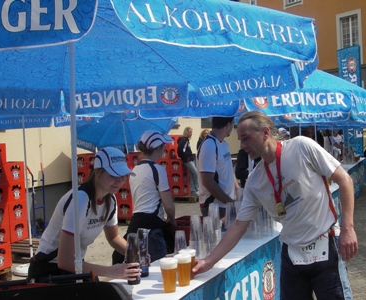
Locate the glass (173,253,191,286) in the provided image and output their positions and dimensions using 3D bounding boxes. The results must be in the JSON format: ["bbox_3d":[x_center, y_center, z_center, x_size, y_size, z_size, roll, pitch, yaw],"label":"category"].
[{"bbox_3d":[0.004,0.645,2.350,0.090,0.157,0.090,-3,2,0],"label":"glass"}]

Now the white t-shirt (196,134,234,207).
[{"bbox_3d":[0.320,0.206,4.200,0.300,0.690,0.460,-2,2,20],"label":"white t-shirt"}]

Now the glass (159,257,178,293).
[{"bbox_3d":[-0.069,0.651,2.264,0.090,0.157,0.090,-3,2,0],"label":"glass"}]

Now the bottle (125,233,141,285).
[{"bbox_3d":[-0.273,0.600,2.415,0.070,0.265,0.070,-3,2,0],"label":"bottle"}]

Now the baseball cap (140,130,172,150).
[{"bbox_3d":[-0.219,-0.076,3.500,0.265,0.145,0.180,-10,4,-14],"label":"baseball cap"}]

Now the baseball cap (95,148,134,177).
[{"bbox_3d":[-0.406,0.069,2.620,0.265,0.145,0.180,20,16,36],"label":"baseball cap"}]

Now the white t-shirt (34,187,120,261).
[{"bbox_3d":[-0.638,0.449,2.680,0.270,0.560,0.420,37,25,30],"label":"white t-shirt"}]

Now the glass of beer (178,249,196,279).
[{"bbox_3d":[0.032,0.639,2.456,0.090,0.157,0.090,-3,2,0],"label":"glass of beer"}]

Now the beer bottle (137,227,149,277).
[{"bbox_3d":[-0.233,0.594,2.534,0.070,0.265,0.070,-3,2,0],"label":"beer bottle"}]

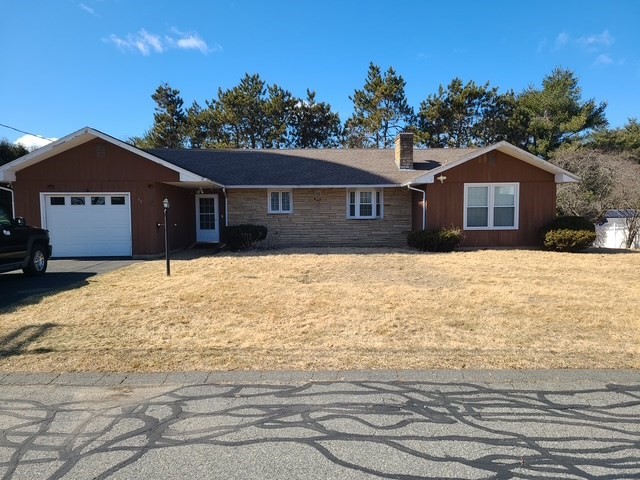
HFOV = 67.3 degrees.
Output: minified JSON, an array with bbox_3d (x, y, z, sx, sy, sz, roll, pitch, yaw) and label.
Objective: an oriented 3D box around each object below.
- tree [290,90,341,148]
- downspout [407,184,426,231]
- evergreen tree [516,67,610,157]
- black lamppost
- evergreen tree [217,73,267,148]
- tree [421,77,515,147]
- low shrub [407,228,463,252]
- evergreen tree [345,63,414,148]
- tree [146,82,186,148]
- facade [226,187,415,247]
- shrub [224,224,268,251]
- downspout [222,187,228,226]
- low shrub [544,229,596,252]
[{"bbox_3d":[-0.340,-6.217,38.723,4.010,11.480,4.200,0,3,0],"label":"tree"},{"bbox_3d":[3.717,-0.977,18.472,0.751,2.260,0.200,-1,4,-1],"label":"downspout"},{"bbox_3d":[18.451,-6.808,36.694,6.990,12.650,7.000,0,3,0],"label":"evergreen tree"},{"bbox_3d":[-3.652,-0.059,11.475,0.200,1.857,0.200,-1,4,-1],"label":"black lamppost"},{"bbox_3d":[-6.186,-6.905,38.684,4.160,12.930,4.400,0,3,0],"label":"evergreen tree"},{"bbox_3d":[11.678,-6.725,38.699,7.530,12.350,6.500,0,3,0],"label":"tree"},{"bbox_3d":[4.106,-0.008,17.234,2.014,0.773,1.400,-1,4,-1],"label":"low shrub"},{"bbox_3d":[4.918,-7.776,39.654,5.753,13.449,5.400,-1,4,-1],"label":"evergreen tree"},{"bbox_3d":[-12.200,-6.659,38.513,3.334,11.702,3.500,-1,4,-1],"label":"tree"},{"bbox_3d":[-0.006,-1.047,20.927,8.068,2.465,0.300,-1,4,-1],"label":"facade"},{"bbox_3d":[-2.817,-0.106,18.620,1.690,1.000,1.400,0,3,0],"label":"shrub"},{"bbox_3d":[-4.036,-1.054,20.527,0.160,2.449,0.350,-1,4,-1],"label":"downspout"},{"bbox_3d":[8.247,0.006,16.026,1.710,0.790,1.400,0,3,0],"label":"low shrub"}]

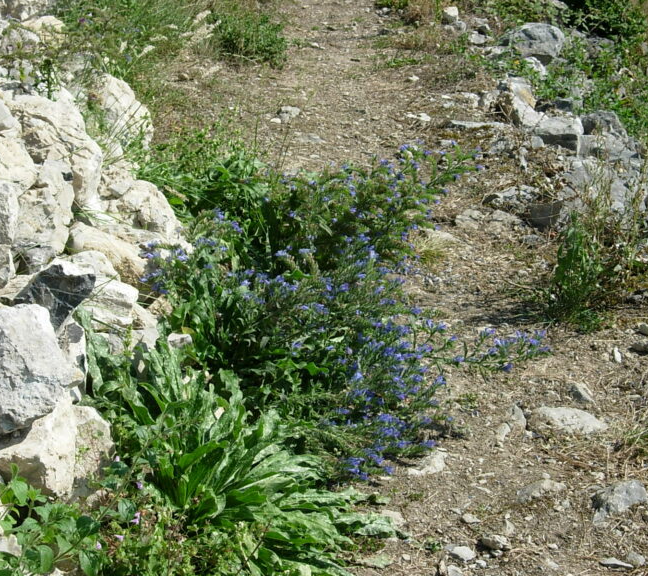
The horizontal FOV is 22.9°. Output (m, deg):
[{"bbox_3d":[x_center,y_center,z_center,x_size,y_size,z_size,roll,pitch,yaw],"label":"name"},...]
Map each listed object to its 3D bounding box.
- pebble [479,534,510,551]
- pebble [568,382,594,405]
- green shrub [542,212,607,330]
[{"bbox_3d":[0.276,0.412,2.585,0.050,0.022,0.034,0,23,0],"label":"pebble"},{"bbox_3d":[0.493,0.202,3.058,0.050,0.038,0.043,0,23,0],"label":"pebble"},{"bbox_3d":[0.520,-0.034,3.329,0.140,0.262,0.135,0,23,0],"label":"green shrub"}]

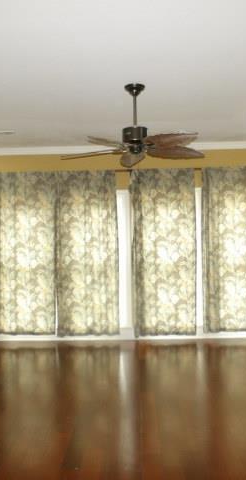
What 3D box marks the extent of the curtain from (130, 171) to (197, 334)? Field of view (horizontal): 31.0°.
[{"bbox_3d":[0.543,0.168,6.037,0.882,2.271,0.107,-1,-1,2],"label":"curtain"}]

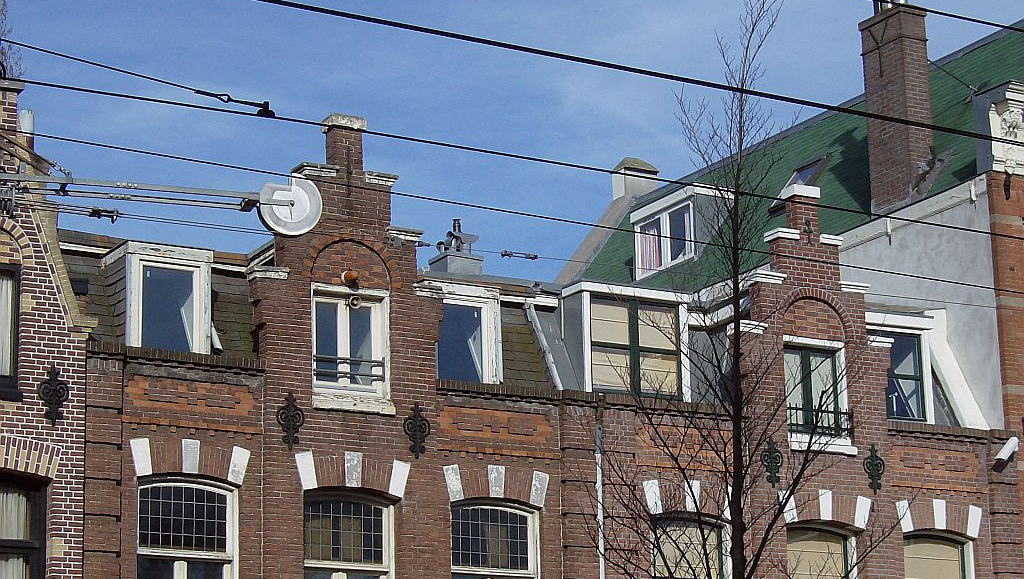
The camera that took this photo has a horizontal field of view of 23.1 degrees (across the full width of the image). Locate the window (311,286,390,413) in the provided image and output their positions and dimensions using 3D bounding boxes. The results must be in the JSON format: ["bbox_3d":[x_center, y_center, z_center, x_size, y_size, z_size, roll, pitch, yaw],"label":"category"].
[{"bbox_3d":[-1.794,0.675,27.561,0.969,1.357,0.300,7,-17,-29],"label":"window"}]

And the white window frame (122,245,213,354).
[{"bbox_3d":[-3.744,0.166,27.253,0.992,1.251,0.200,7,-17,-29],"label":"white window frame"}]

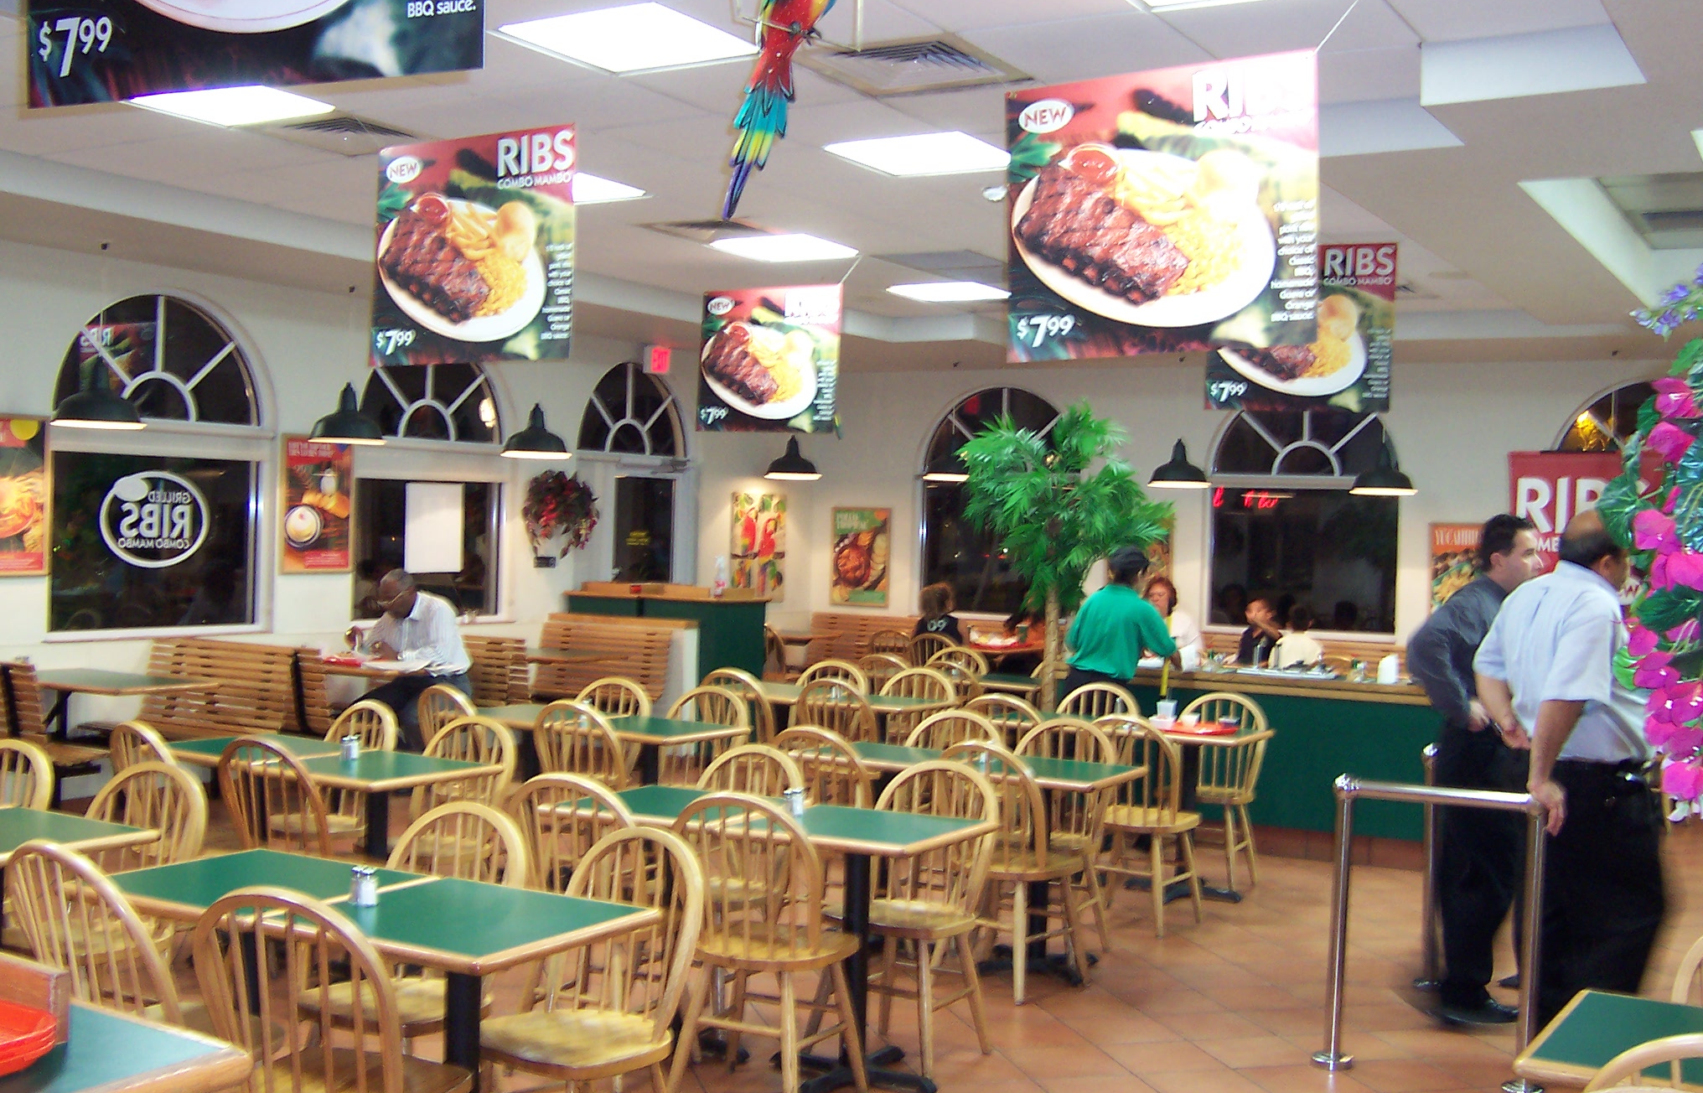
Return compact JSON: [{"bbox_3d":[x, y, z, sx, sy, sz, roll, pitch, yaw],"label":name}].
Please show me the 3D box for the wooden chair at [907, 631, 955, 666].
[{"bbox_3d":[0.683,1.064,12.622,0.440,0.915,0.480,2,1,31],"label":"wooden chair"}]

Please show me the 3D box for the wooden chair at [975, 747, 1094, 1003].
[{"bbox_3d":[0.569,1.098,6.248,0.440,0.890,0.470,2,1,38],"label":"wooden chair"}]

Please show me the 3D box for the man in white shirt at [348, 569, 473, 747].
[{"bbox_3d":[-2.548,0.795,10.254,0.560,1.330,0.800,2,1,25],"label":"man in white shirt"}]

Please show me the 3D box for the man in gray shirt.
[{"bbox_3d":[2.232,0.764,6.359,0.520,1.750,0.490,1,1,-25],"label":"man in gray shirt"}]

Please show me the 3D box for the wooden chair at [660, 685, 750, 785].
[{"bbox_3d":[-0.777,1.086,7.893,0.480,0.900,0.490,2,1,37],"label":"wooden chair"}]

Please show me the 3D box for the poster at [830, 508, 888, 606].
[{"bbox_3d":[0.072,0.088,14.724,0.560,0.810,0.030,2,1,31],"label":"poster"}]

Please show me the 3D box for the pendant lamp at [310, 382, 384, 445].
[{"bbox_3d":[-2.758,-0.729,9.700,0.410,0.345,0.410,2,1,31],"label":"pendant lamp"}]

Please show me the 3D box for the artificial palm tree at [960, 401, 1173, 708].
[{"bbox_3d":[1.147,0.389,9.555,1.150,2.360,1.150,2,1,31],"label":"artificial palm tree"}]

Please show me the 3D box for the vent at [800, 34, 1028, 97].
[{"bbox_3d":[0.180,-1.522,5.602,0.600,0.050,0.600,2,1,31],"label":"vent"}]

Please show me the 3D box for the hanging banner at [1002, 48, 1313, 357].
[{"bbox_3d":[0.826,-0.920,4.884,0.910,0.775,0.020,2,1,34],"label":"hanging banner"}]

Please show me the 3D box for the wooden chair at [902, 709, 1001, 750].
[{"bbox_3d":[0.283,1.080,6.973,0.440,0.890,0.470,2,1,30],"label":"wooden chair"}]

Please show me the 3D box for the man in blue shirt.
[{"bbox_3d":[2.284,0.768,5.709,0.500,1.760,0.520,1,1,-40],"label":"man in blue shirt"}]

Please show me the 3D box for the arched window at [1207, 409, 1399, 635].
[{"bbox_3d":[3.272,-0.283,12.805,1.383,1.843,0.100,2,1,31],"label":"arched window"}]

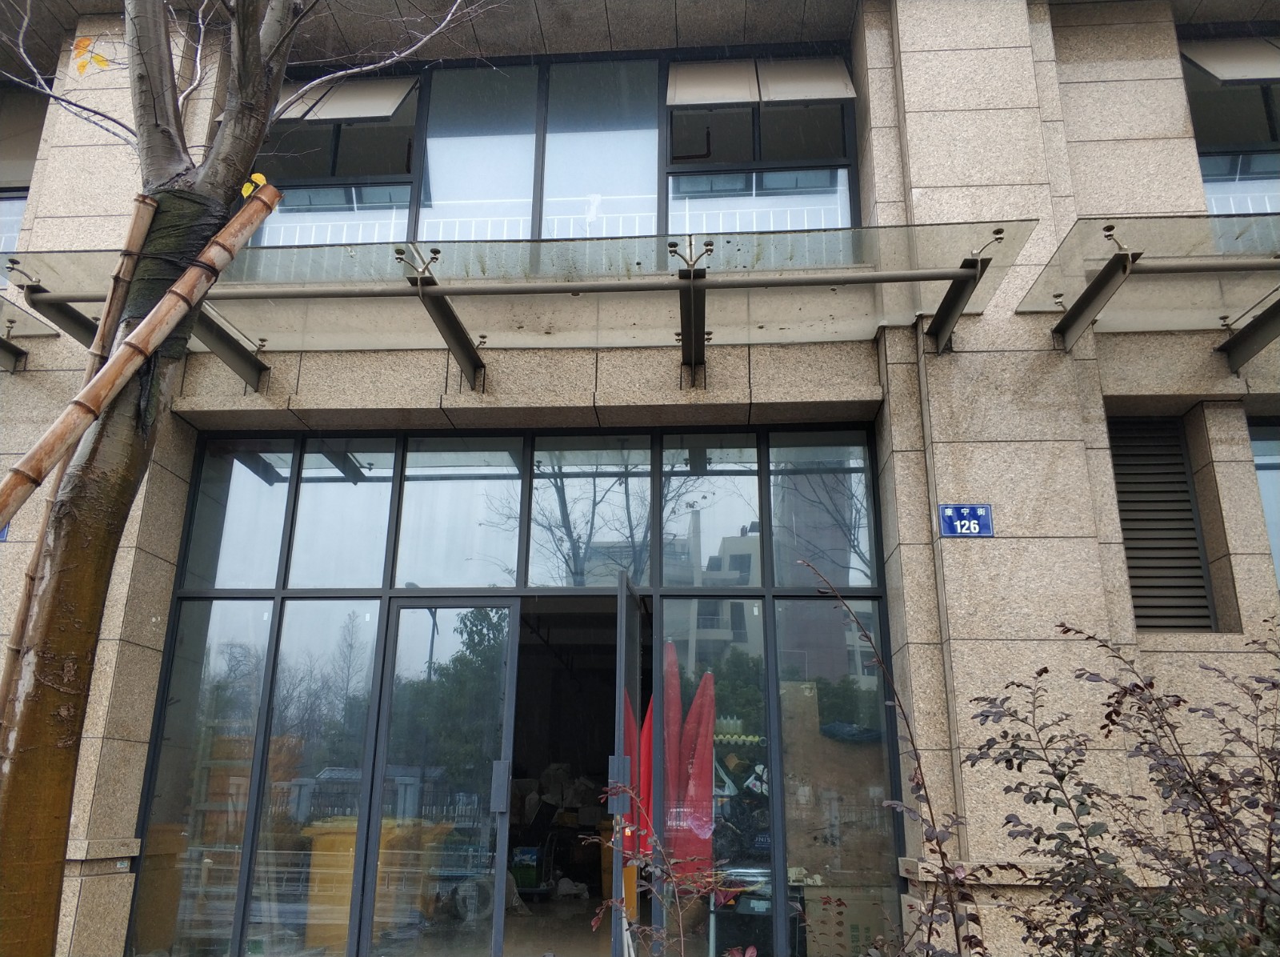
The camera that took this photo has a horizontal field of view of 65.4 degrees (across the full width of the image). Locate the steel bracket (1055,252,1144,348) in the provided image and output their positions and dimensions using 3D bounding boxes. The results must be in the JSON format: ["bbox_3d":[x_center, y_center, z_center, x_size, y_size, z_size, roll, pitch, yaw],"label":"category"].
[{"bbox_3d":[2.618,-0.983,5.740,0.150,0.162,0.925,-1,-18,4],"label":"steel bracket"}]

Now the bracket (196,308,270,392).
[{"bbox_3d":[-2.698,-0.863,6.316,0.150,0.162,1.303,-1,-18,4],"label":"bracket"}]

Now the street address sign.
[{"bbox_3d":[1.927,0.248,5.879,0.301,0.200,0.015,-1,-18,4],"label":"street address sign"}]

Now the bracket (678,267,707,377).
[{"bbox_3d":[0.326,-0.898,6.091,0.150,0.162,1.303,-1,-18,4],"label":"bracket"}]

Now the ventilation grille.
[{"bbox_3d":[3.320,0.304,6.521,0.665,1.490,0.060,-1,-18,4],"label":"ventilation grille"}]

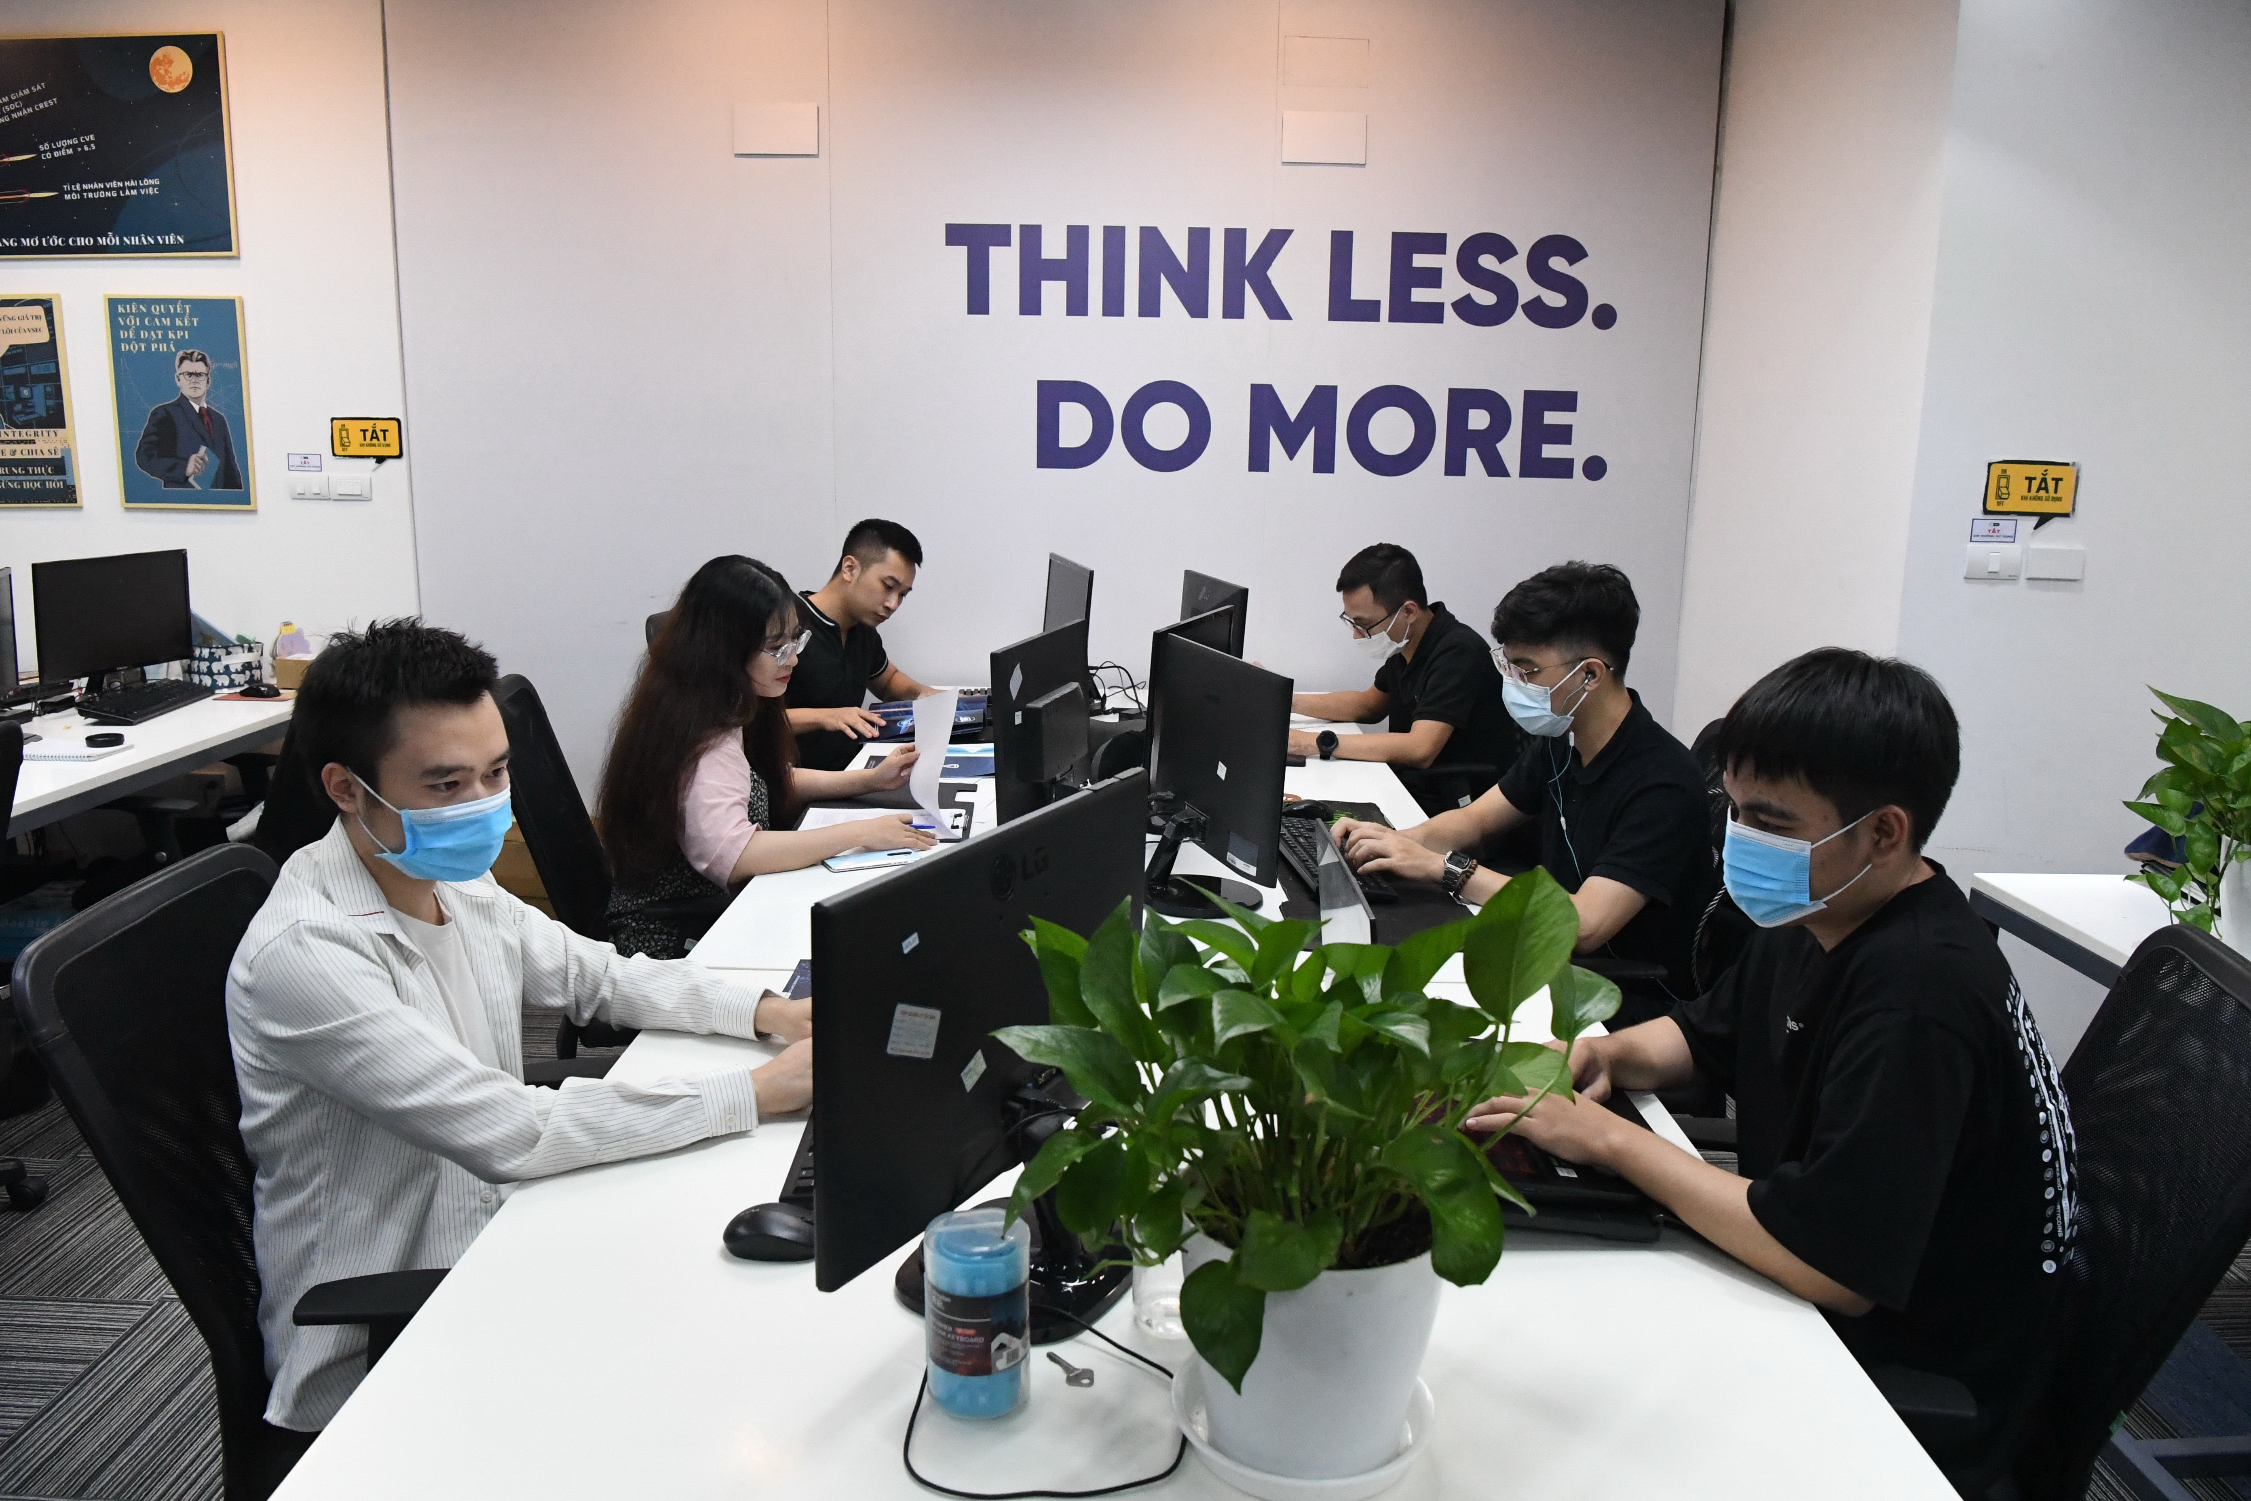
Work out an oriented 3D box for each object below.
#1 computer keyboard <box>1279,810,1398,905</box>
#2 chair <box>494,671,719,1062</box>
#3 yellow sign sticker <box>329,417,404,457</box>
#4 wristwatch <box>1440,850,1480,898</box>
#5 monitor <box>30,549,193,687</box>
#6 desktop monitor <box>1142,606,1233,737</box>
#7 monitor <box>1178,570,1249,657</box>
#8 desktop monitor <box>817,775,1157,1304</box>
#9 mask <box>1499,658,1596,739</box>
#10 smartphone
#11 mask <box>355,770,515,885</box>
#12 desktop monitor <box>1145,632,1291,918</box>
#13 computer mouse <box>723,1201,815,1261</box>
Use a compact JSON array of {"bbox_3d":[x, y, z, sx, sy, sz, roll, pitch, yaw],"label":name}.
[{"bbox_3d":[0.352,0.182,2.655,0.140,0.035,0.430,-1,13,-8],"label":"computer keyboard"},{"bbox_3d":[-0.889,0.387,2.744,0.620,1.030,0.630,1,12,-1],"label":"chair"},{"bbox_3d":[-2.130,-0.877,4.213,0.200,0.113,0.008,1,12,0],"label":"yellow sign sticker"},{"bbox_3d":[0.539,0.202,2.425,0.042,0.055,0.065,27,23,23],"label":"wristwatch"},{"bbox_3d":[-2.731,-0.325,4.030,0.200,0.395,0.510,3,12,8],"label":"monitor"},{"bbox_3d":[0.097,-0.062,2.977,0.180,0.370,0.455,6,13,23],"label":"desktop monitor"},{"bbox_3d":[0.207,-0.233,3.836,0.200,0.405,0.515,-2,12,-14],"label":"monitor"},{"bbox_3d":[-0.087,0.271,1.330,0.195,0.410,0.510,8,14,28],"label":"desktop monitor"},{"bbox_3d":[0.623,-0.078,2.220,0.115,0.105,0.140,-13,13,-6],"label":"mask"},{"bbox_3d":[-0.429,0.197,2.588,0.160,0.009,0.075,-4,13,-21],"label":"smartphone"},{"bbox_3d":[-0.673,0.083,1.482,0.100,0.100,0.140,19,18,20],"label":"mask"},{"bbox_3d":[0.124,0.048,2.483,0.200,0.405,0.515,-3,13,-20],"label":"desktop monitor"},{"bbox_3d":[-0.335,0.448,1.423,0.106,0.038,0.063,0,12,-5],"label":"computer mouse"}]

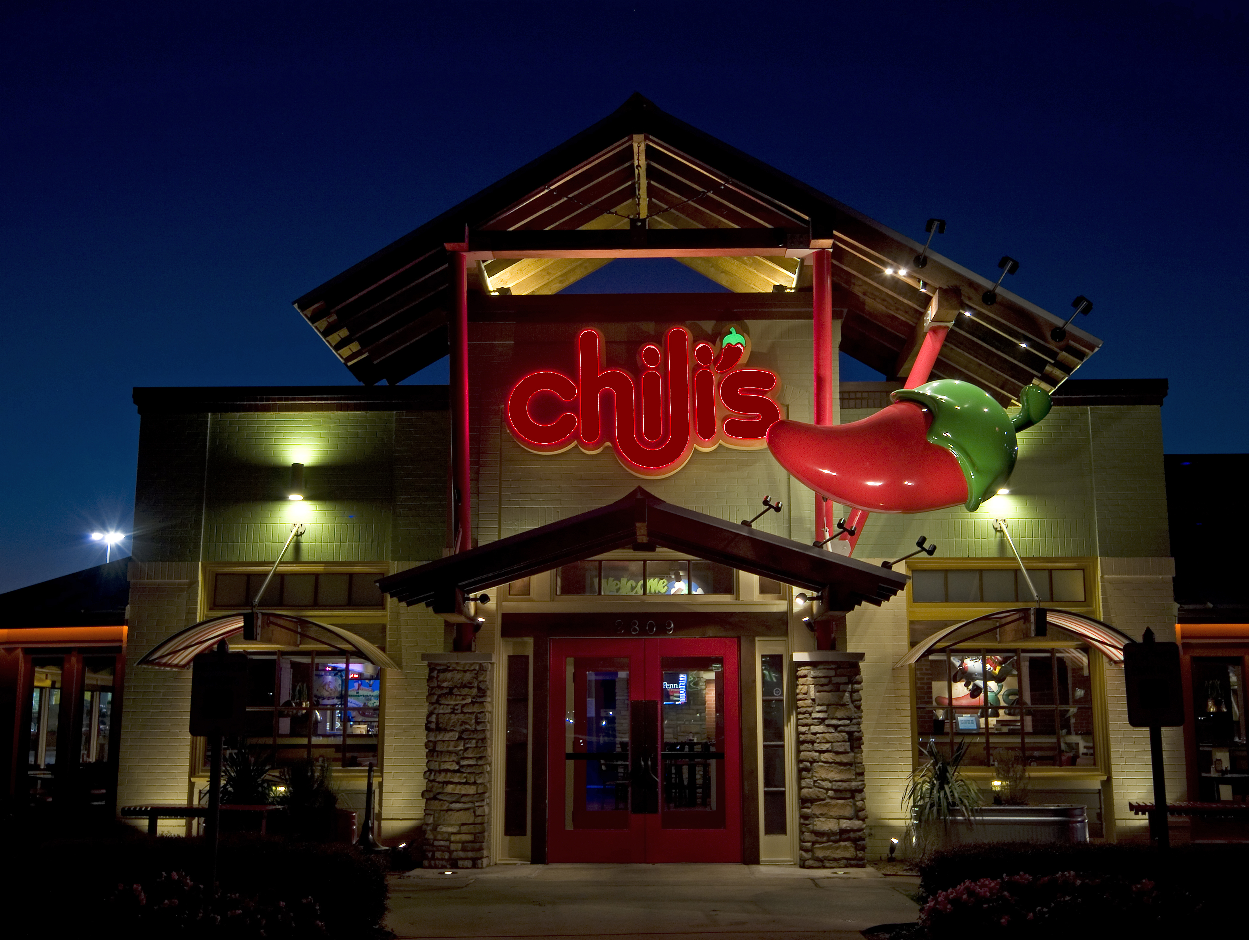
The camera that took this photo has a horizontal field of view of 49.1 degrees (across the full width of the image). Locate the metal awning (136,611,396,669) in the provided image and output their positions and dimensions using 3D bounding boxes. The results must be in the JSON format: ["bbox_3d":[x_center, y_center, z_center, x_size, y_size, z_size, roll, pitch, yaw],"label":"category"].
[{"bbox_3d":[-3.429,1.698,13.487,2.215,0.494,1.270,0,-10,1],"label":"metal awning"}]

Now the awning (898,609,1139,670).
[{"bbox_3d":[3.759,1.648,13.316,2.087,0.502,1.270,0,-10,1],"label":"awning"}]

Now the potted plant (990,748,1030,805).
[{"bbox_3d":[3.682,2.925,13.050,0.375,0.542,0.360,0,-10,1],"label":"potted plant"}]

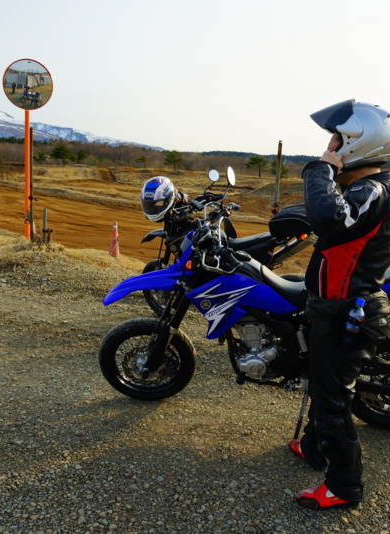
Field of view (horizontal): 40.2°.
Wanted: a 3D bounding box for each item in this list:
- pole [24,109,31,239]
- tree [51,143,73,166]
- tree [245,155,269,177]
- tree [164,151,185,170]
[{"bbox_3d":[-2.901,-1.620,9.180,0.080,2.350,0.080,3,11,0],"label":"pole"},{"bbox_3d":[-26.823,-22.774,108.000,4.500,4.800,4.300,3,11,0],"label":"tree"},{"bbox_3d":[11.715,-19.025,100.000,4.400,4.200,4.200,3,11,0],"label":"tree"},{"bbox_3d":[-4.304,-22.358,112.000,4.500,4.300,4.300,3,11,0],"label":"tree"}]

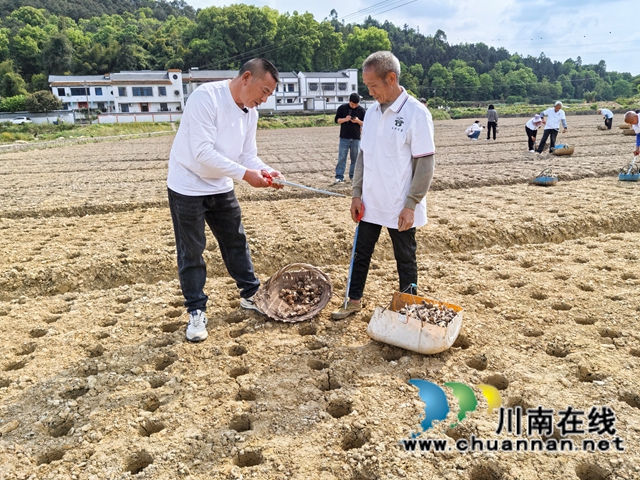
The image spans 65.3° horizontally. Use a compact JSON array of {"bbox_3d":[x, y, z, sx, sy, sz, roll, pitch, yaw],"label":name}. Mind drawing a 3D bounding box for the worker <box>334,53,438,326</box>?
[{"bbox_3d":[0.408,-0.328,3.156,0.480,1.627,0.550,-12,19,-40],"label":"worker"}]

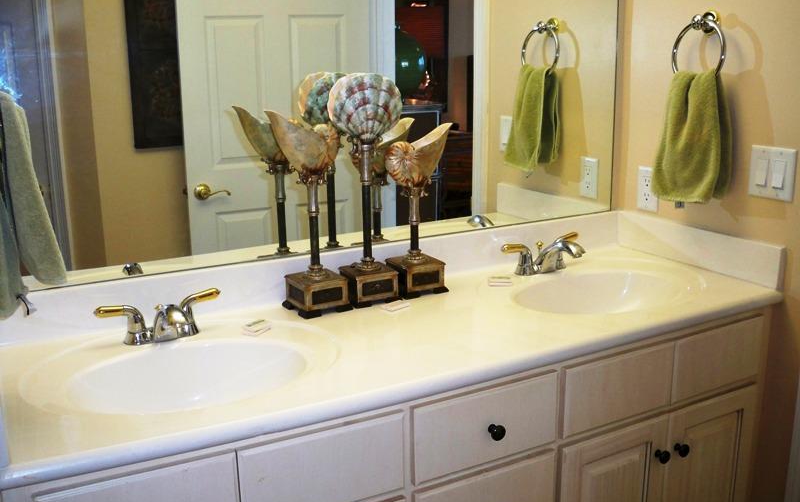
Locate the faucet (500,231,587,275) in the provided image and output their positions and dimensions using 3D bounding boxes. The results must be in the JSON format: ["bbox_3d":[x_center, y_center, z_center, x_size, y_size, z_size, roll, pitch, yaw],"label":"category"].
[{"bbox_3d":[0.380,0.015,1.974,0.240,0.093,0.180,-8,15,-27],"label":"faucet"}]

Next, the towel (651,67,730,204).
[{"bbox_3d":[0.705,-0.272,1.928,0.085,0.320,0.195,-8,15,-27],"label":"towel"}]

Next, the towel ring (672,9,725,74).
[{"bbox_3d":[0.713,-0.474,1.904,0.065,0.190,0.165,-8,15,-27],"label":"towel ring"}]

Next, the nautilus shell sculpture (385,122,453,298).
[{"bbox_3d":[0.047,-0.097,1.853,0.178,0.384,0.115,-8,15,-27],"label":"nautilus shell sculpture"}]

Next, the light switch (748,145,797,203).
[{"bbox_3d":[0.832,-0.173,1.814,0.010,0.114,0.116,-8,15,-27],"label":"light switch"}]

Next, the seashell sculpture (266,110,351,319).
[{"bbox_3d":[-0.192,-0.084,1.682,0.160,0.420,0.119,-8,15,-27],"label":"seashell sculpture"}]

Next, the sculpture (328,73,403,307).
[{"bbox_3d":[-0.069,-0.137,1.785,0.177,0.497,0.118,-8,15,-27],"label":"sculpture"}]

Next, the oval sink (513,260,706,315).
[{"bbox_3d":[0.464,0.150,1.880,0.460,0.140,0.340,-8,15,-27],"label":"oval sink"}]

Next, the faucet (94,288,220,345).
[{"bbox_3d":[-0.452,0.137,1.553,0.245,0.093,0.180,-8,15,-27],"label":"faucet"}]

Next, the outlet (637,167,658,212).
[{"bbox_3d":[0.660,-0.166,2.158,0.008,0.114,0.070,-8,15,-27],"label":"outlet"}]

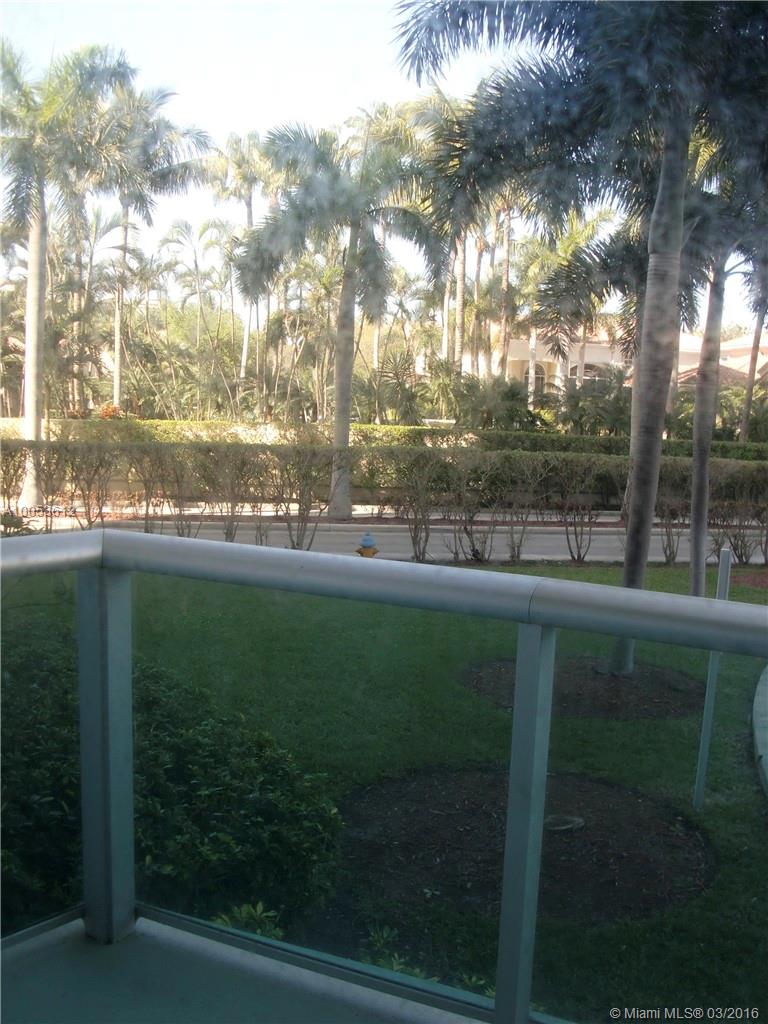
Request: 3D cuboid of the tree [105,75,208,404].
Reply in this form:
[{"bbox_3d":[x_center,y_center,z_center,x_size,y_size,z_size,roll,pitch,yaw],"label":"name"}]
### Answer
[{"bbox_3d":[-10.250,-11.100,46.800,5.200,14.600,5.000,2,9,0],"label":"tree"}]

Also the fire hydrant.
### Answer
[{"bbox_3d":[-0.297,0.730,19.200,0.400,0.760,0.360,2,9,0],"label":"fire hydrant"}]

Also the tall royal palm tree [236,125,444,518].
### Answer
[{"bbox_3d":[-1.040,-4.220,24.300,4.700,8.850,4.700,2,9,0],"label":"tall royal palm tree"}]

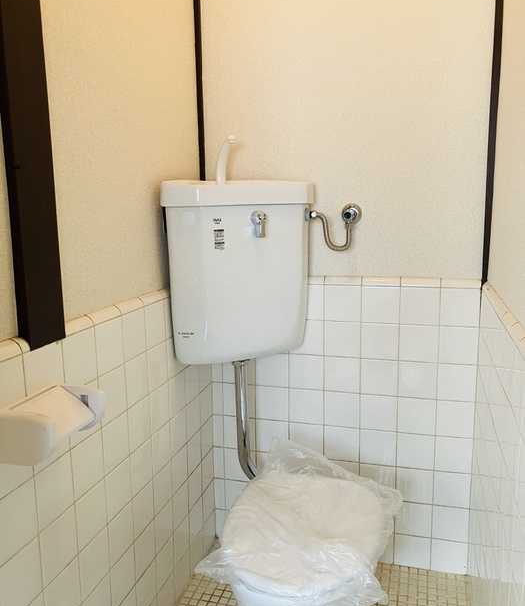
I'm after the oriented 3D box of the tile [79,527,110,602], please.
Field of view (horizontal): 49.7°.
[{"bbox_3d":[-0.344,0.527,1.149,0.008,0.105,0.105,2,10,15],"label":"tile"}]

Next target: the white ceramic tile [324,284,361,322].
[{"bbox_3d":[0.238,0.002,1.656,0.106,0.106,0.009,2,10,15],"label":"white ceramic tile"}]

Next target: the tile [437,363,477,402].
[{"bbox_3d":[0.549,0.224,1.599,0.103,0.106,0.008,2,10,16],"label":"tile"}]

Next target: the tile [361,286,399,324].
[{"bbox_3d":[0.342,0.006,1.623,0.106,0.106,0.008,2,10,16],"label":"tile"}]

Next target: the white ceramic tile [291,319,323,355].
[{"bbox_3d":[0.134,0.105,1.700,0.106,0.106,0.008,2,10,16],"label":"white ceramic tile"}]

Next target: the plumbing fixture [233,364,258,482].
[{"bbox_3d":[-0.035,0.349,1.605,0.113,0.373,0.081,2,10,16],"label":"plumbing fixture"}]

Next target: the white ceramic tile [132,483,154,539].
[{"bbox_3d":[-0.290,0.497,1.367,0.008,0.106,0.107,2,10,15],"label":"white ceramic tile"}]

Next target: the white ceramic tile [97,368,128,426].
[{"bbox_3d":[-0.319,0.192,1.195,0.008,0.105,0.105,2,10,15],"label":"white ceramic tile"}]

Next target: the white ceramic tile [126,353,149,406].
[{"bbox_3d":[-0.291,0.174,1.296,0.008,0.105,0.105,2,10,15],"label":"white ceramic tile"}]

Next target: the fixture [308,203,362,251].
[{"bbox_3d":[0.201,-0.213,1.589,0.145,0.129,0.067,2,10,15],"label":"fixture"}]

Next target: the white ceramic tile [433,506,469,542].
[{"bbox_3d":[0.551,0.647,1.662,0.101,0.105,0.009,2,10,16],"label":"white ceramic tile"}]

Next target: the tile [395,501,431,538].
[{"bbox_3d":[0.455,0.651,1.711,0.106,0.106,0.009,2,10,15],"label":"tile"}]

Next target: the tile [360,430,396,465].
[{"bbox_3d":[0.341,0.426,1.679,0.105,0.105,0.008,2,10,15],"label":"tile"}]

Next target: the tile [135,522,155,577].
[{"bbox_3d":[-0.288,0.604,1.385,0.008,0.106,0.105,2,10,15],"label":"tile"}]

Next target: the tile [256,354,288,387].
[{"bbox_3d":[0.029,0.204,1.728,0.105,0.105,0.008,2,10,15],"label":"tile"}]

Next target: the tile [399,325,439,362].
[{"bbox_3d":[0.445,0.114,1.610,0.106,0.106,0.008,2,10,16],"label":"tile"}]

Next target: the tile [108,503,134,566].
[{"bbox_3d":[-0.319,0.516,1.265,0.009,0.106,0.106,2,10,15],"label":"tile"}]

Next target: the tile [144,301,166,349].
[{"bbox_3d":[-0.267,0.053,1.398,0.008,0.106,0.107,2,10,15],"label":"tile"}]

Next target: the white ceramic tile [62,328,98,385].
[{"bbox_3d":[-0.352,0.107,1.088,0.008,0.106,0.107,2,10,15],"label":"white ceramic tile"}]

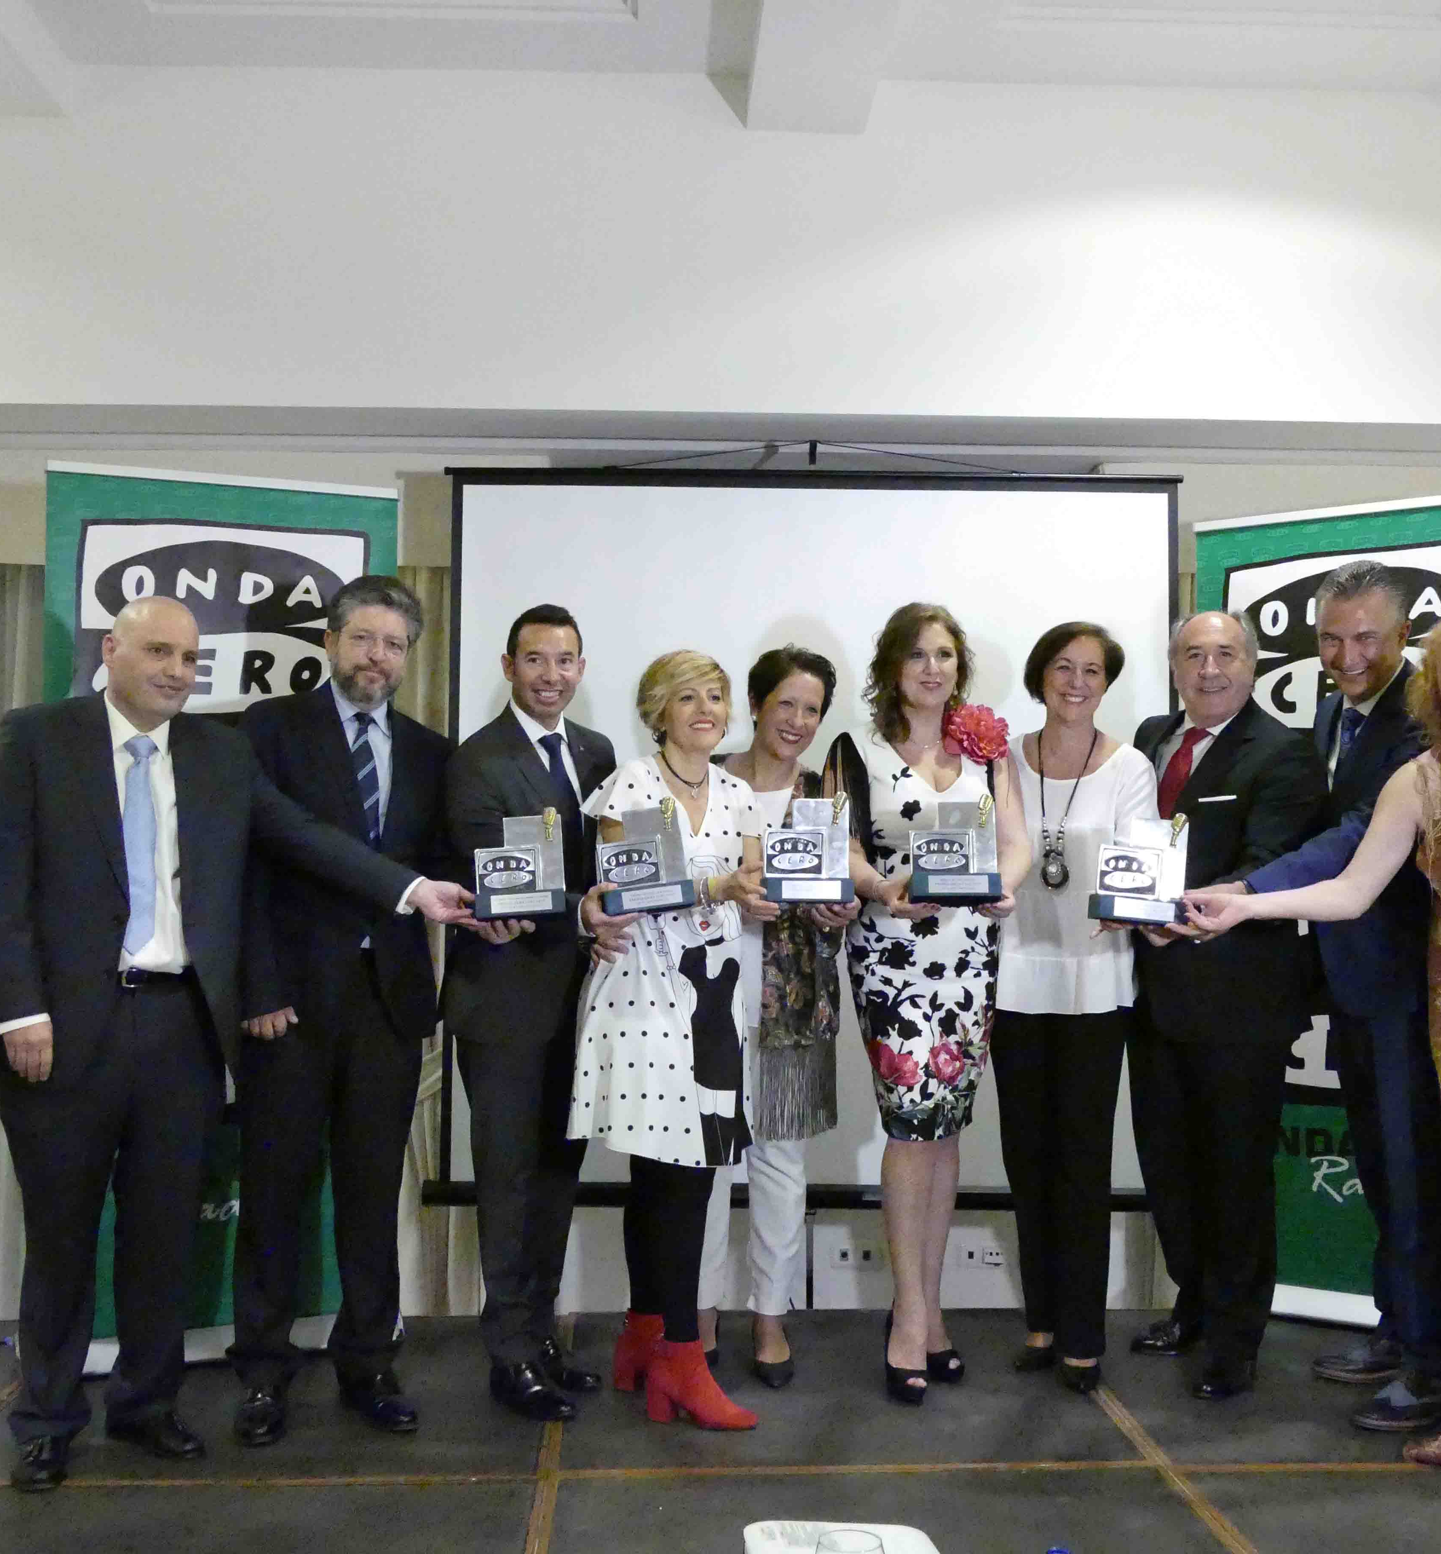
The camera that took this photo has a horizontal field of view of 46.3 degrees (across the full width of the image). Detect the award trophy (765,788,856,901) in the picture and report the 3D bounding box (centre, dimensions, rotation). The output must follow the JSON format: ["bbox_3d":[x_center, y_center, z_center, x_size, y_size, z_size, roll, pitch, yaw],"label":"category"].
[{"bbox_3d":[0.185,0.150,3.530,0.190,0.233,0.075,1,-3,-6],"label":"award trophy"}]

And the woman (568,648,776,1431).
[{"bbox_3d":[-0.106,0.531,3.564,0.460,1.625,0.400,2,-4,-33],"label":"woman"}]

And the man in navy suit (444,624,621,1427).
[{"bbox_3d":[-0.419,0.480,3.709,0.470,1.742,0.380,2,-3,-28],"label":"man in navy suit"}]

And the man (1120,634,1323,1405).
[{"bbox_3d":[1.173,0.484,3.913,0.500,1.759,0.400,-1,-3,25],"label":"man"}]

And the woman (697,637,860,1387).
[{"bbox_3d":[0.135,0.526,3.832,0.450,1.664,0.370,1,-3,-18],"label":"woman"}]

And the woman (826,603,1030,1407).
[{"bbox_3d":[0.458,0.476,3.769,0.480,1.758,0.380,0,-3,-3],"label":"woman"}]

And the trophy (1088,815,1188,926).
[{"bbox_3d":[0.887,0.200,3.580,0.190,0.230,0.075,4,-3,-4],"label":"trophy"}]

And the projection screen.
[{"bbox_3d":[0.237,0.152,4.216,1.870,1.840,0.070,0,-3,-2],"label":"projection screen"}]

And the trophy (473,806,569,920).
[{"bbox_3d":[-0.409,0.178,3.470,0.188,0.230,0.075,-3,-2,-10],"label":"trophy"}]

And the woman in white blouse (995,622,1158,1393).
[{"bbox_3d":[0.826,0.498,3.887,0.450,1.728,0.330,0,-3,-1],"label":"woman in white blouse"}]

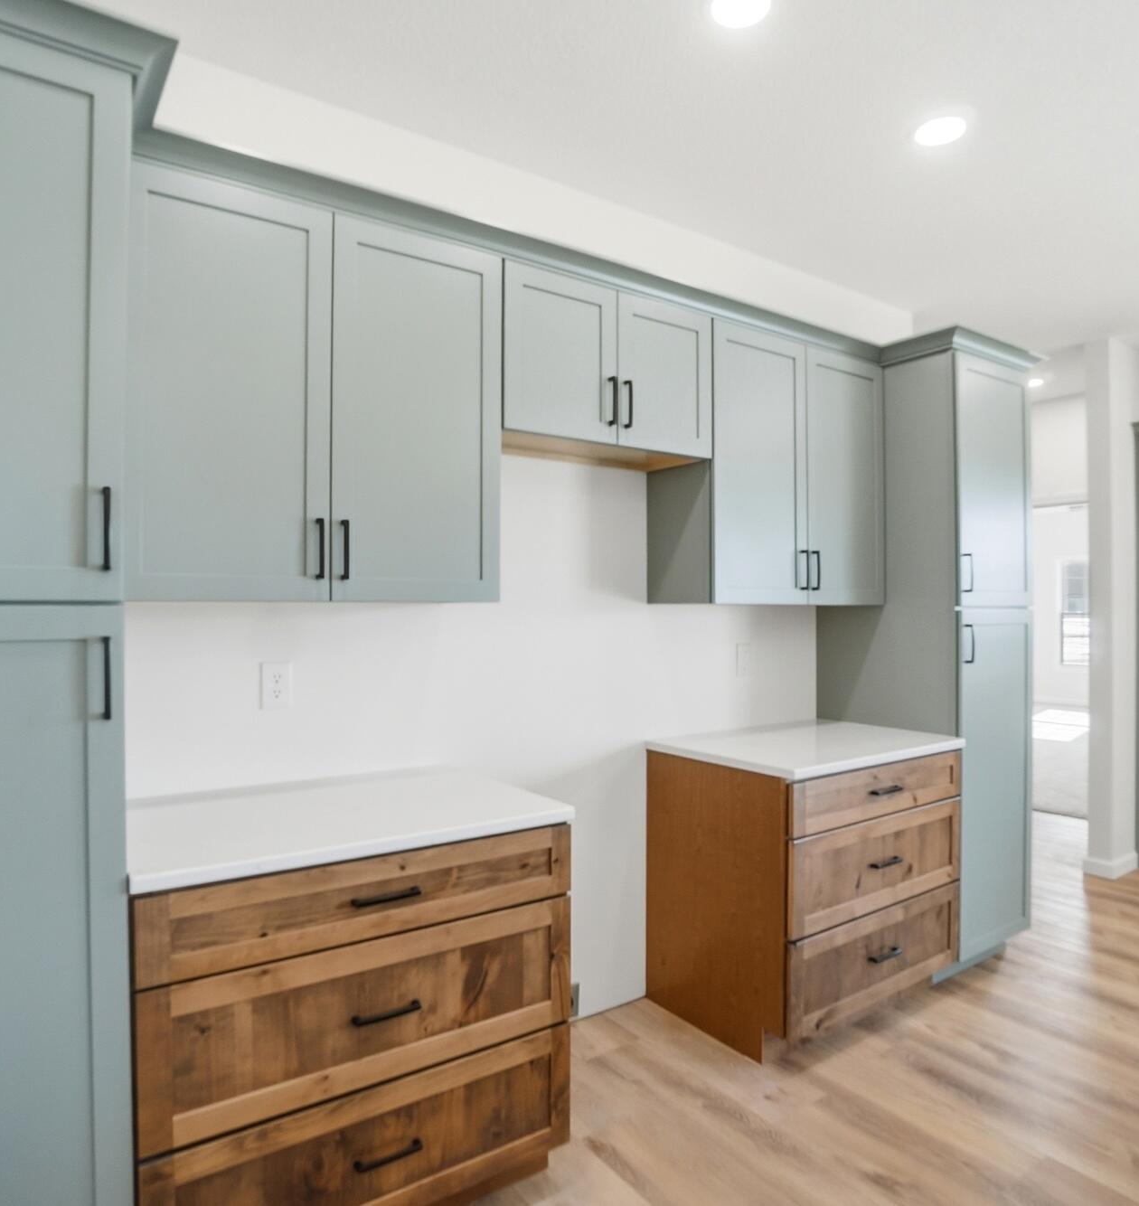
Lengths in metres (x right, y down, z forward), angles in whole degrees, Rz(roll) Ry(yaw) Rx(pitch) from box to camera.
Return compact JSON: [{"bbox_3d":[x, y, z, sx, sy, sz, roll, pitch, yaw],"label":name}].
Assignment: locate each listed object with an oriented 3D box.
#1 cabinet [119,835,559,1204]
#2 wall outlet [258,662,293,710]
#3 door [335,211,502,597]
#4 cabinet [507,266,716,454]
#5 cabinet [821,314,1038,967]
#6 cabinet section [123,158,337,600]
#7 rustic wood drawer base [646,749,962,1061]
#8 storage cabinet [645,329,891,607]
[{"bbox_3d":[-0.549,0.938,1.784,0.899,0.867,0.645,0,-1,-32],"label":"cabinet"},{"bbox_3d":[-0.785,0.222,2.017,0.081,0.122,0.008,0,-1,-32],"label":"wall outlet"},{"bbox_3d":[-0.371,-0.460,1.893,0.440,0.917,0.024,0,-1,-32],"label":"door"},{"bbox_3d":[0.049,-0.687,2.354,0.752,0.454,0.346,0,-1,-32],"label":"cabinet"},{"bbox_3d":[1.424,0.224,3.039,0.532,2.325,0.650,0,-1,-32],"label":"cabinet"},{"bbox_3d":[-0.746,-0.463,1.655,0.440,0.917,0.024,0,-1,-32],"label":"cabinet section"},{"bbox_3d":[0.822,0.949,2.654,0.878,0.867,0.645,0,-1,-32],"label":"rustic wood drawer base"},{"bbox_3d":[0.744,-0.450,2.793,0.879,0.917,0.346,0,-1,-32],"label":"storage cabinet"}]

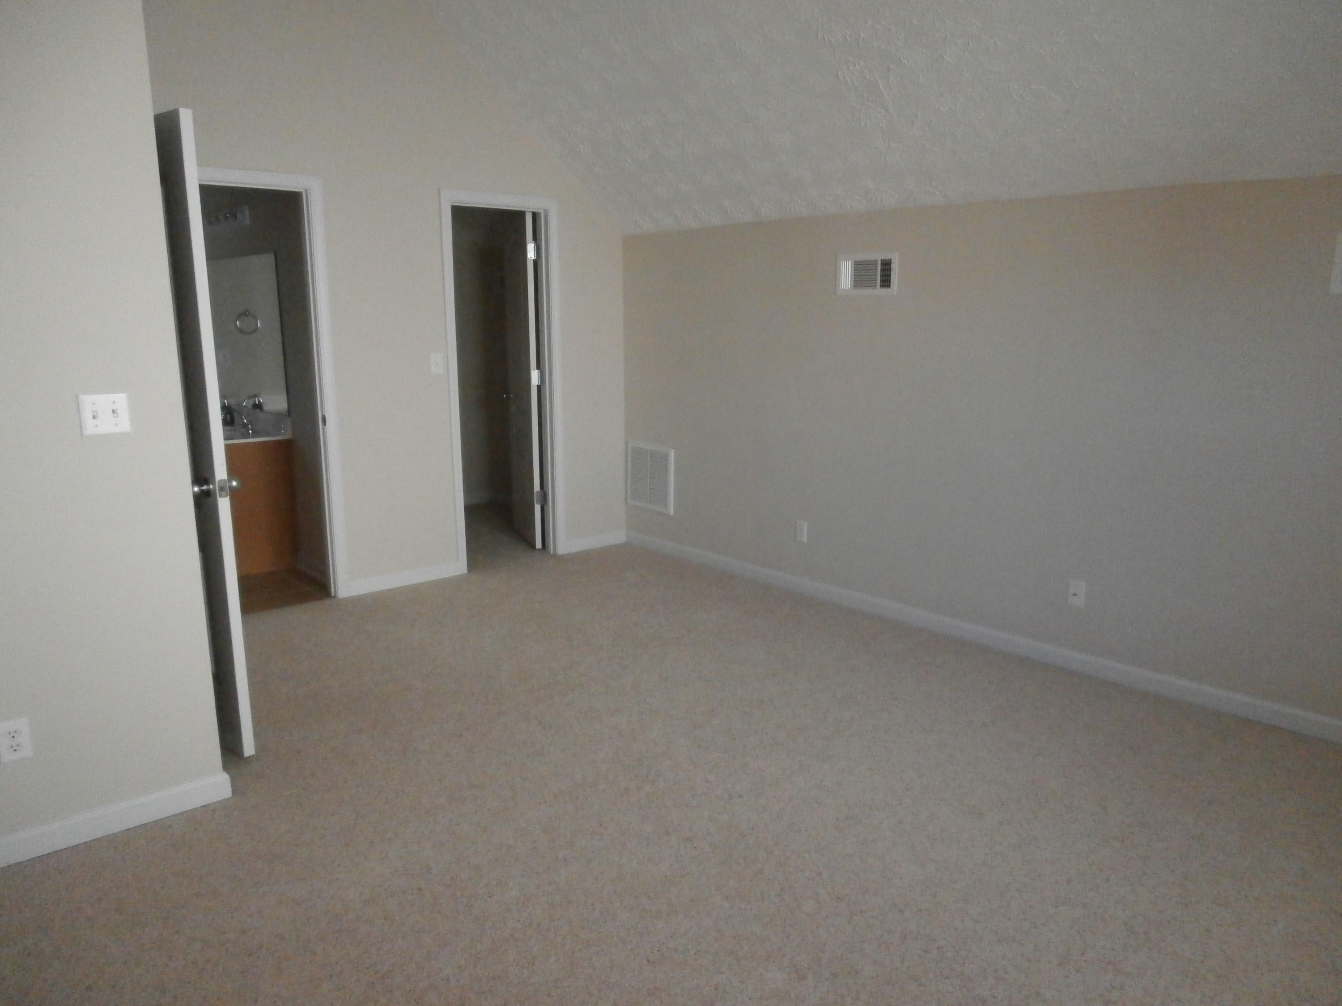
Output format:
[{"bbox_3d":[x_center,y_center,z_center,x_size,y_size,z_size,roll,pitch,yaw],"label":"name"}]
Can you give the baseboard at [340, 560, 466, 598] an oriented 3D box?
[{"bbox_3d":[-1.453,0.407,5.077,0.728,0.088,0.018,-10,15,-40],"label":"baseboard"}]

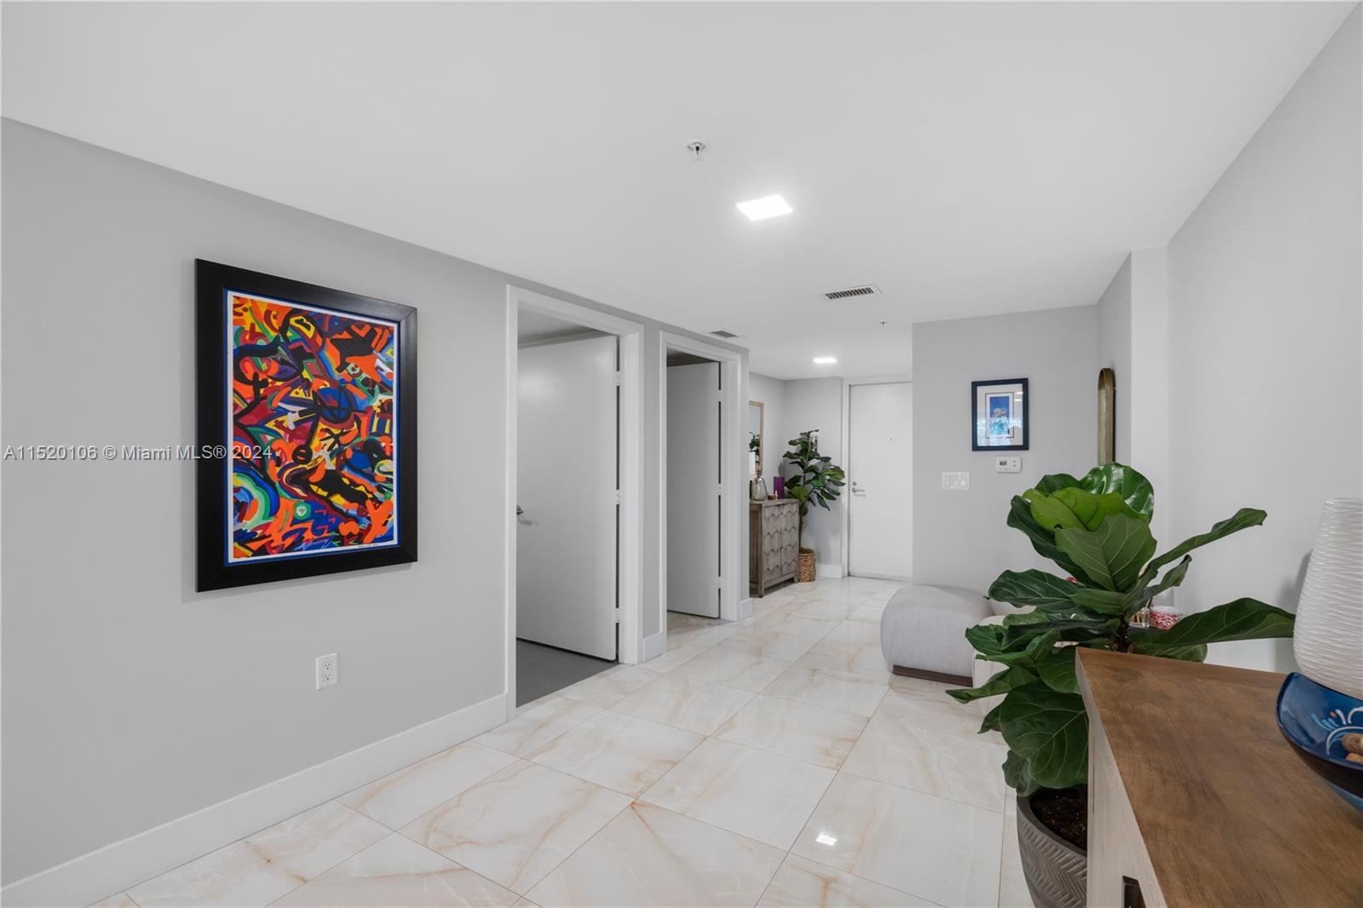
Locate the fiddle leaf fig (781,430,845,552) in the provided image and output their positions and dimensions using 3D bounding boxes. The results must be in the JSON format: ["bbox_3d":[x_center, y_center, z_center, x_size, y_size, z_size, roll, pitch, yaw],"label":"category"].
[{"bbox_3d":[1.381,0.394,5.960,0.620,1.280,0.570,0,0,29],"label":"fiddle leaf fig"}]

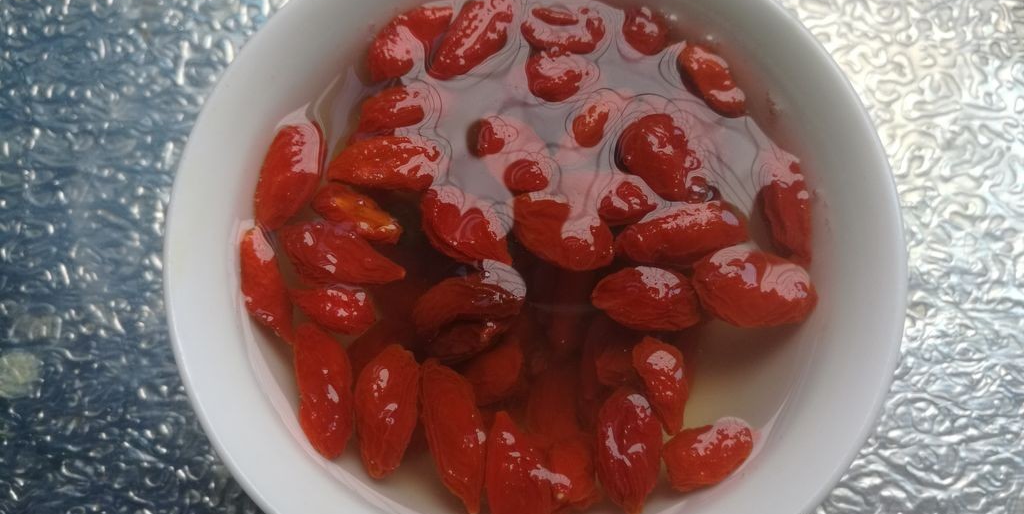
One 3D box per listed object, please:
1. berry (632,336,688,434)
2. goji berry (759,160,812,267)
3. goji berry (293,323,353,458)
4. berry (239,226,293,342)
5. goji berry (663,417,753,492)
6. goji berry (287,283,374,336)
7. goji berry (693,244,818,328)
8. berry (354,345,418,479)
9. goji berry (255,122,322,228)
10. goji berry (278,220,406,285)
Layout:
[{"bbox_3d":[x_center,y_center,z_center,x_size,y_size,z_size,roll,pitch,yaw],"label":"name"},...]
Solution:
[{"bbox_3d":[0.023,0.020,0.123,0.007,0.006,0.015,-12,73,-3],"label":"berry"},{"bbox_3d":[0.044,-0.008,0.130,0.008,0.007,0.018,-8,73,-2],"label":"goji berry"},{"bbox_3d":[-0.029,0.020,0.122,0.008,0.007,0.021,-14,73,-4],"label":"goji berry"},{"bbox_3d":[-0.039,0.004,0.126,0.006,0.006,0.020,-22,74,-6],"label":"berry"},{"bbox_3d":[0.030,0.031,0.124,0.015,0.008,0.009,-22,74,-7],"label":"goji berry"},{"bbox_3d":[-0.030,0.008,0.133,0.015,0.007,0.007,14,73,4],"label":"goji berry"},{"bbox_3d":[0.040,0.005,0.132,0.020,0.010,0.012,19,74,6],"label":"goji berry"},{"bbox_3d":[-0.020,0.025,0.128,0.009,0.008,0.021,7,73,2],"label":"berry"},{"bbox_3d":[-0.037,-0.013,0.132,0.009,0.008,0.020,16,73,5],"label":"goji berry"},{"bbox_3d":[-0.027,-0.001,0.129,0.022,0.008,0.009,21,74,6],"label":"goji berry"}]

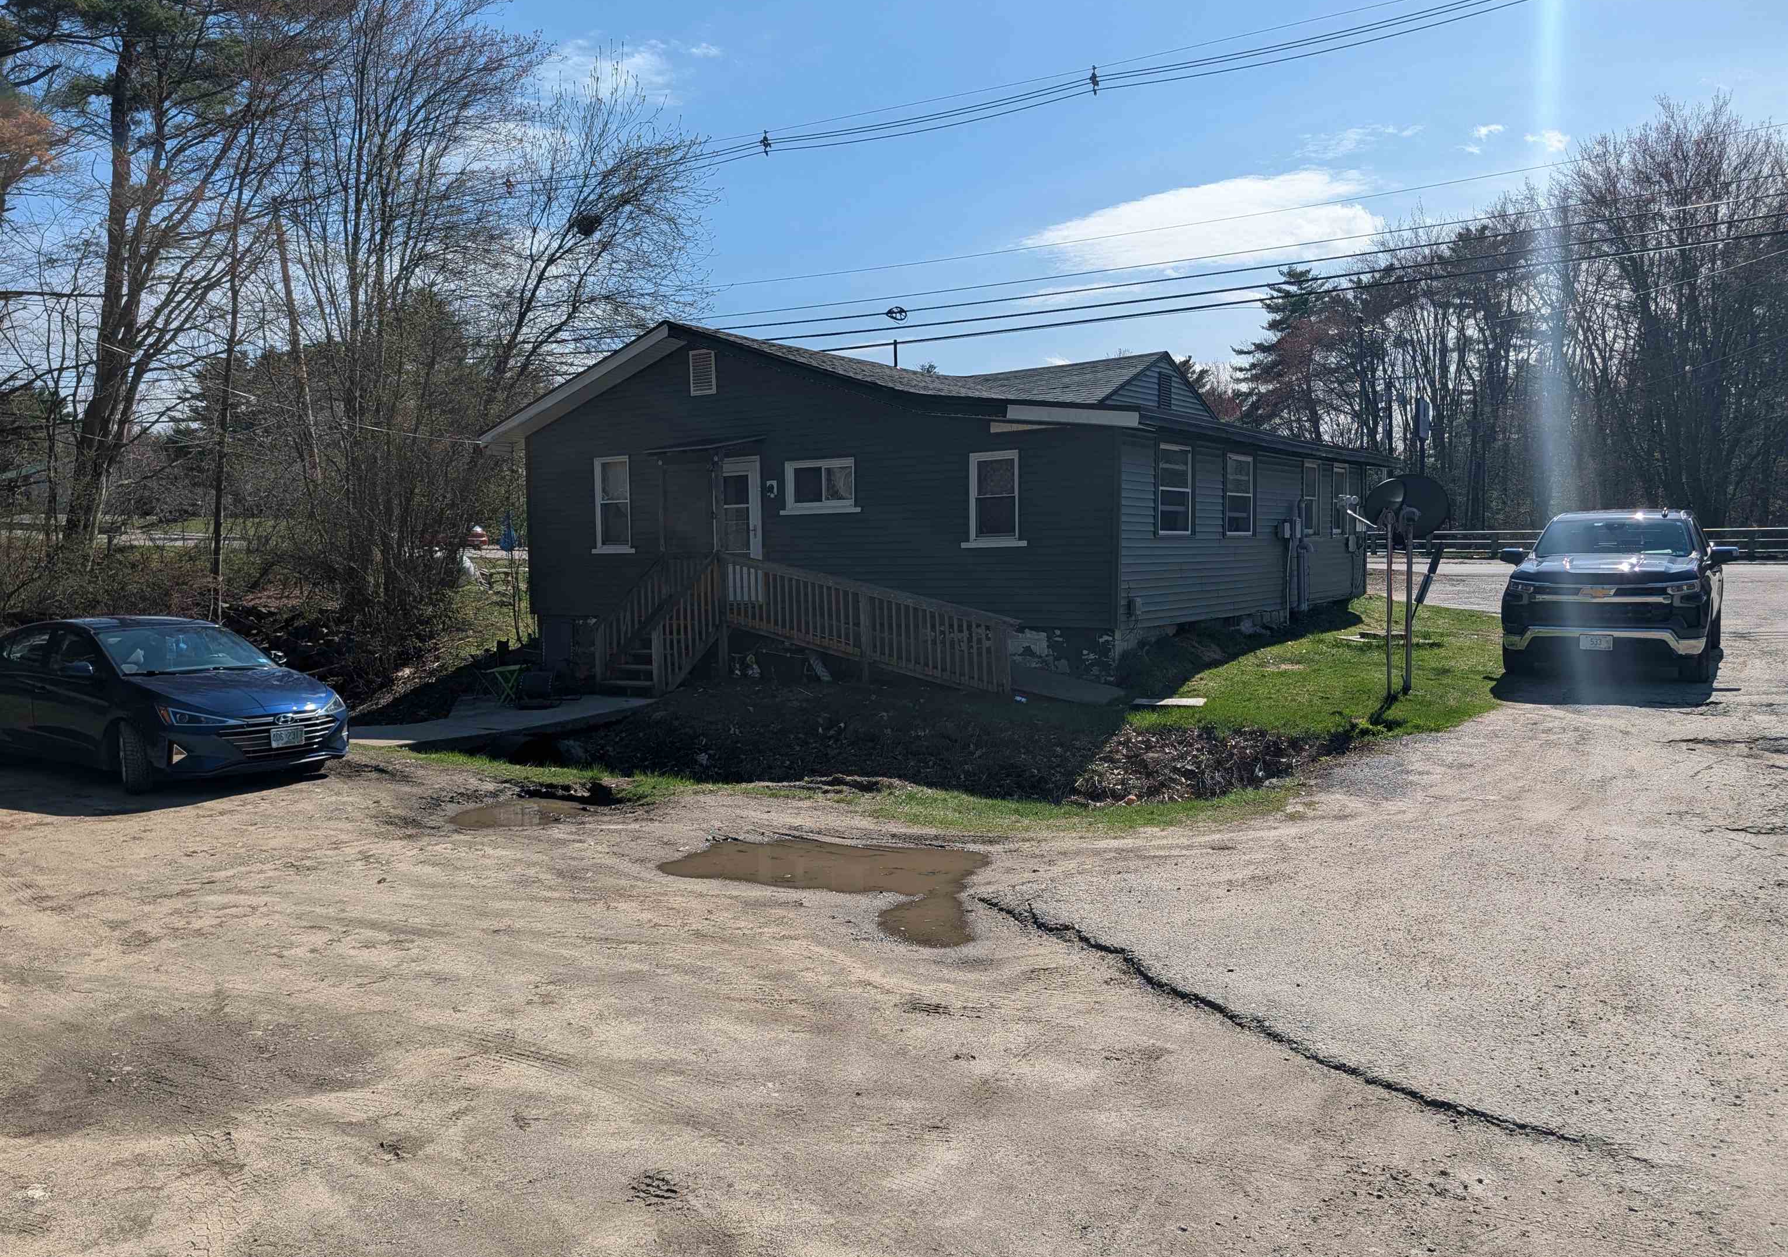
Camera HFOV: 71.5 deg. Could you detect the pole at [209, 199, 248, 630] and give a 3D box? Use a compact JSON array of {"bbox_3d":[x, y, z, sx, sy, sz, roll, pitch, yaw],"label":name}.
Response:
[{"bbox_3d":[-12.305,-4.050,23.000,0.250,8.100,0.250,3,4,0],"label":"pole"}]

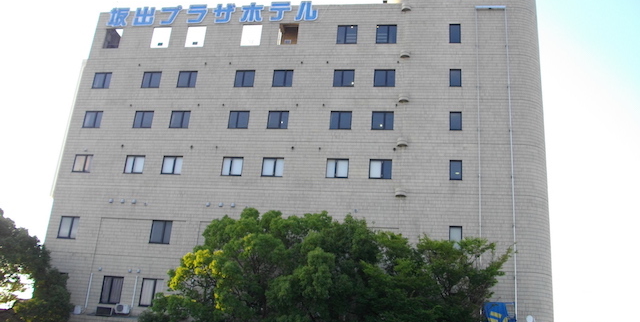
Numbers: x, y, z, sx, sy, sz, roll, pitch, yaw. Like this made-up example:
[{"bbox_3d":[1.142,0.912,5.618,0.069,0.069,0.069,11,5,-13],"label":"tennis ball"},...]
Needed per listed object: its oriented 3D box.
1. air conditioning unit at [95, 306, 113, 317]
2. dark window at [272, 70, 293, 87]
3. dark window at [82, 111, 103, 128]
[{"bbox_3d":[-11.893,8.368,32.758,0.872,0.504,0.300,1,-21,10],"label":"air conditioning unit"},{"bbox_3d":[-2.307,-5.149,36.985,1.256,1.184,0.150,1,-21,10],"label":"dark window"},{"bbox_3d":[-15.197,-2.752,39.721,1.261,1.213,0.120,1,-21,10],"label":"dark window"}]

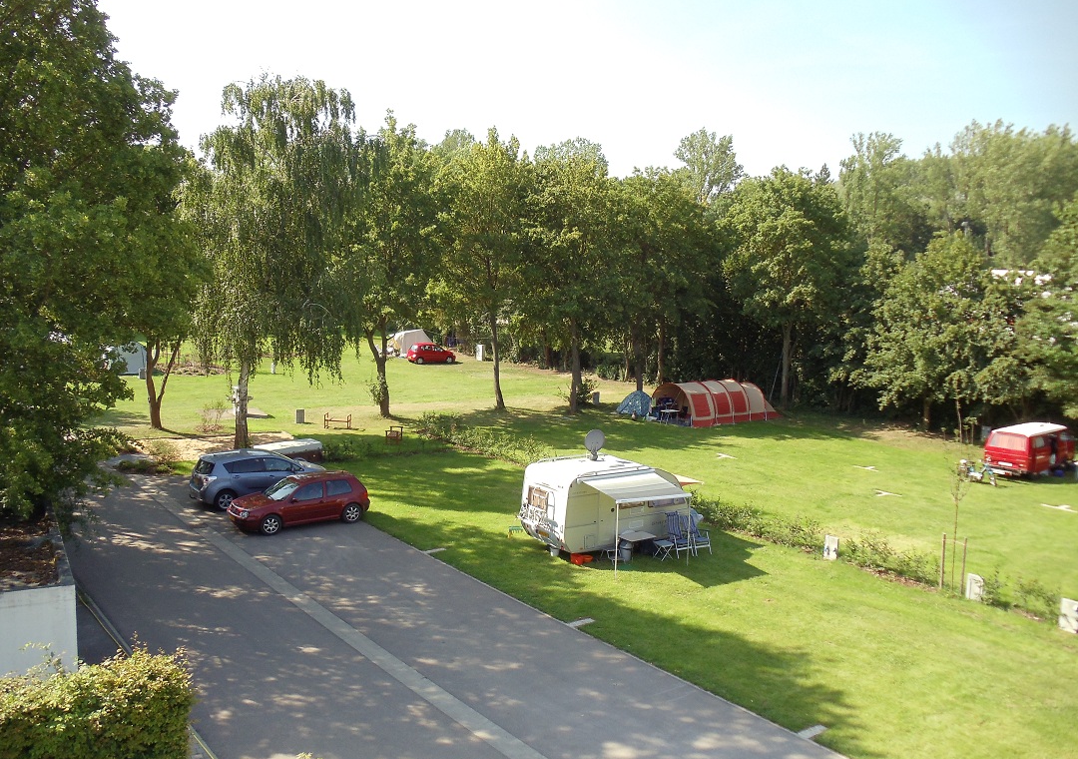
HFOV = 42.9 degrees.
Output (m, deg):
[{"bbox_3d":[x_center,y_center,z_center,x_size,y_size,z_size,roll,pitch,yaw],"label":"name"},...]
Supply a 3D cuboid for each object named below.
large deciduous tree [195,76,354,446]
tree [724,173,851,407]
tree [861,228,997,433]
[{"bbox_3d":[-10.808,-4.659,55.883,6.700,15.181,6.499,1,7,0],"label":"large deciduous tree"},{"bbox_3d":[13.592,-4.984,75.388,7.300,13.116,7.081,1,7,0],"label":"tree"},{"bbox_3d":[18.814,-2.253,66.311,6.900,9.595,6.693,1,7,0],"label":"tree"}]

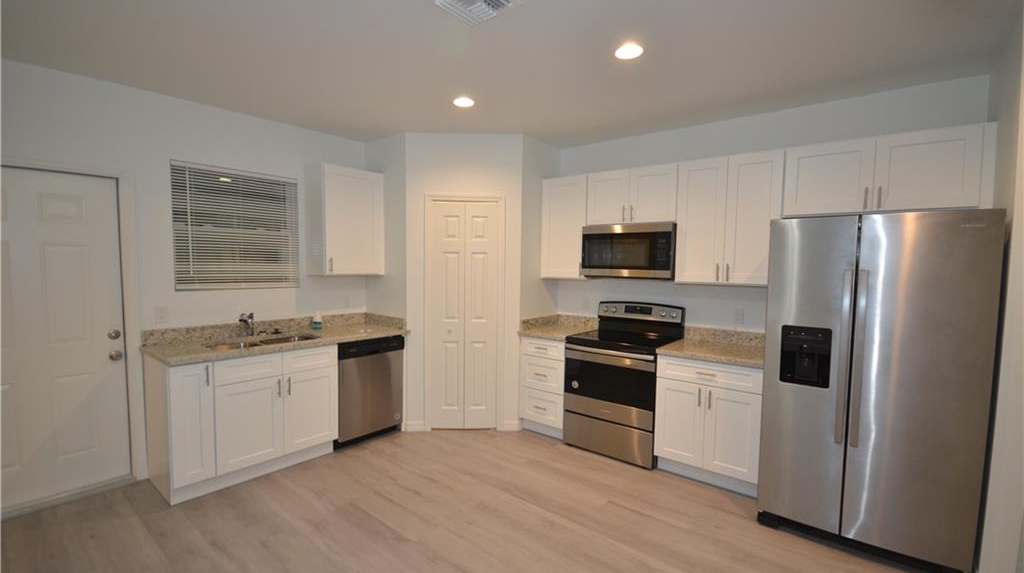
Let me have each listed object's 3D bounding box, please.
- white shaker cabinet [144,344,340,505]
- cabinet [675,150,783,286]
[{"bbox_3d":[-1.887,0.862,3.037,0.615,0.868,1.053,3,3,38],"label":"white shaker cabinet"},{"bbox_3d":[1.643,-0.474,3.206,0.687,0.918,0.325,3,4,36],"label":"cabinet"}]

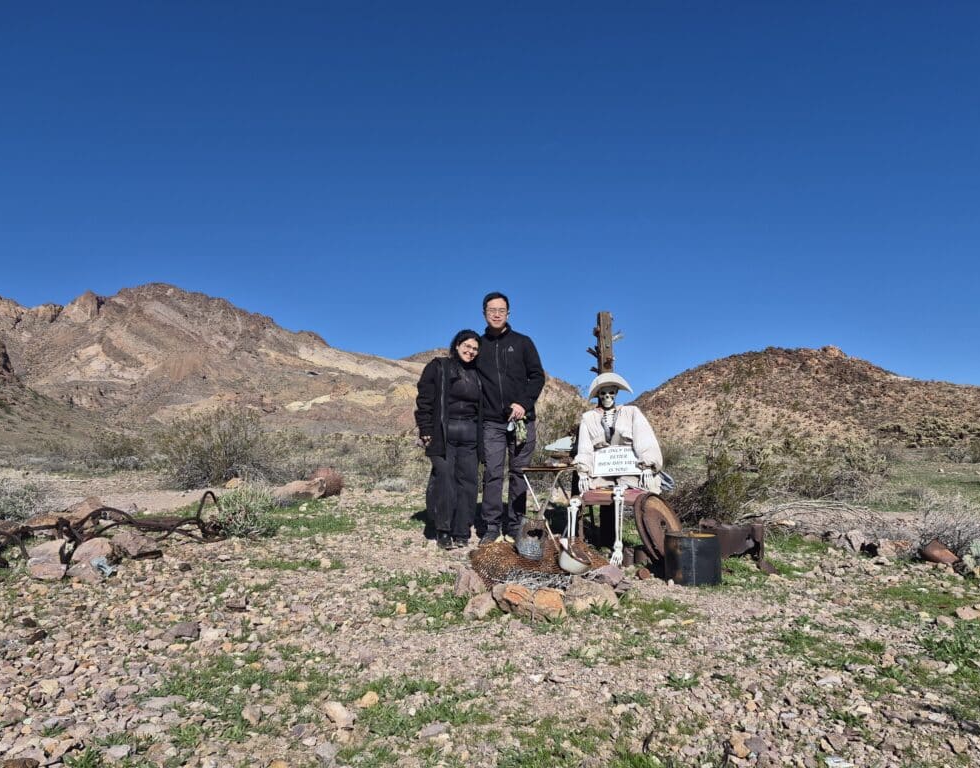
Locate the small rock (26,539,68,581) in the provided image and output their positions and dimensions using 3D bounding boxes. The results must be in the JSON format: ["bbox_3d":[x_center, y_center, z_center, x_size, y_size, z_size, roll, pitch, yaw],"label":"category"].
[{"bbox_3d":[-2.523,1.001,3.880,0.240,0.200,0.210,2,-5,-33],"label":"small rock"}]

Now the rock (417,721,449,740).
[{"bbox_3d":[-0.149,0.917,1.800,0.078,0.035,0.060,0,-4,-5],"label":"rock"}]

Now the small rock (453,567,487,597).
[{"bbox_3d":[-0.101,0.972,3.350,0.160,0.120,0.130,0,-4,-2],"label":"small rock"}]

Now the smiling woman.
[{"bbox_3d":[-0.277,0.379,4.650,0.500,1.530,0.360,0,-4,-9],"label":"smiling woman"}]

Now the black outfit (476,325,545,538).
[{"bbox_3d":[0.136,0.332,4.750,0.520,1.500,0.330,-1,-4,7],"label":"black outfit"}]

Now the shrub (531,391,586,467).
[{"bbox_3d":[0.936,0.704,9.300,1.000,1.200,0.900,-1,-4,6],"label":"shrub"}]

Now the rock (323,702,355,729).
[{"bbox_3d":[-0.419,0.913,1.880,0.088,0.050,0.075,1,-4,-13],"label":"rock"}]

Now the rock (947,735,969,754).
[{"bbox_3d":[1.251,0.964,1.820,0.058,0.042,0.050,-4,-5,34],"label":"rock"}]

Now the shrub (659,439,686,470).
[{"bbox_3d":[3.449,1.347,13.000,0.650,0.630,0.600,-2,-4,15],"label":"shrub"}]

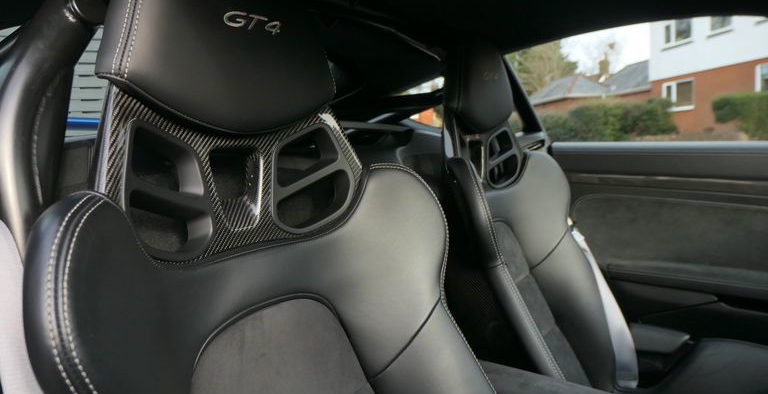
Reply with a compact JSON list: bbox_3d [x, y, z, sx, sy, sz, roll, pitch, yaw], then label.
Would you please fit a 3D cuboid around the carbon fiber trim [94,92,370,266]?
[{"bbox_3d":[-0.178,-0.023,0.658,0.074,0.193,0.405,2,6,34],"label":"carbon fiber trim"}]

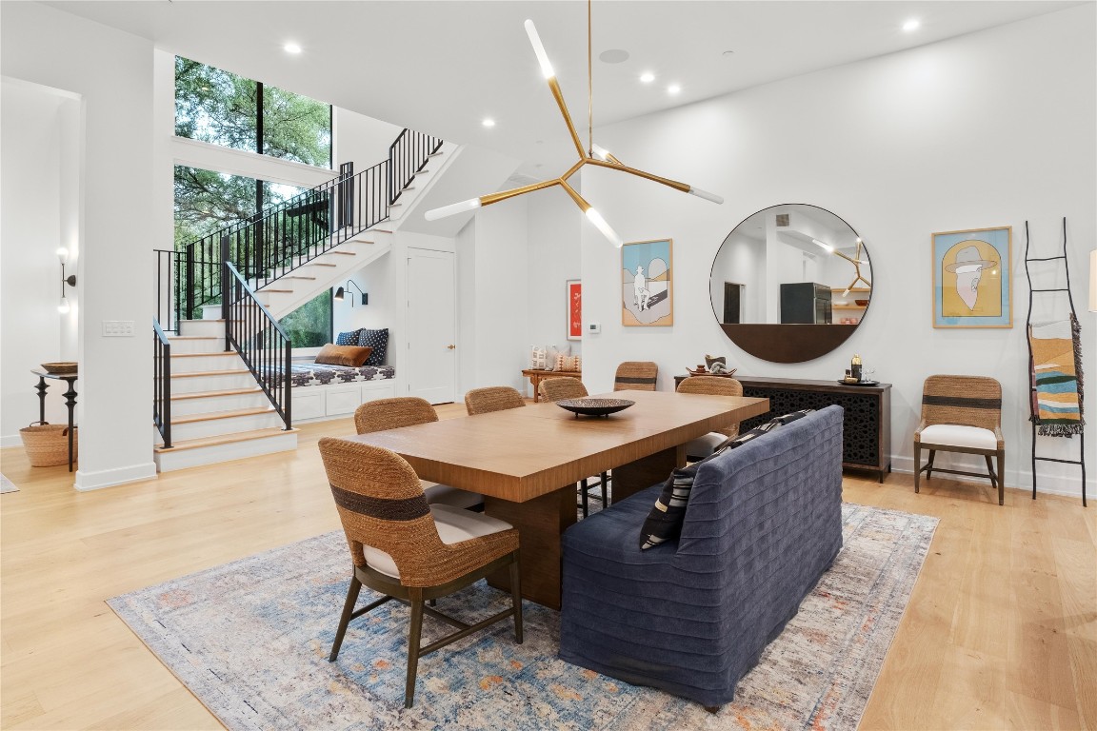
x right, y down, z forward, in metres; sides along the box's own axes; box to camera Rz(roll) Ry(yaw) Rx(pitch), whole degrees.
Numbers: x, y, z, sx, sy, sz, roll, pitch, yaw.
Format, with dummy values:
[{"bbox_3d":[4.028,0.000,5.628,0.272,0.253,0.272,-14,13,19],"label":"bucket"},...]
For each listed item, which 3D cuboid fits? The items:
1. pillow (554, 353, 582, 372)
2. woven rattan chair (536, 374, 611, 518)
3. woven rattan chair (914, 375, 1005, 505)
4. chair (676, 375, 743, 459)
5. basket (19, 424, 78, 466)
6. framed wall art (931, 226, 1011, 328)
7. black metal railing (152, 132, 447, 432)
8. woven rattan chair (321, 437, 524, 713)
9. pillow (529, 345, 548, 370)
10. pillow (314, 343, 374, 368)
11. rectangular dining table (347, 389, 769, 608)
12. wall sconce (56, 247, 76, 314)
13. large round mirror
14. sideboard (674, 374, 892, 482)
[{"bbox_3d":[0.345,-0.052,9.595,0.530,0.320,0.160,3,-10,38],"label":"pillow"},{"bbox_3d":[0.326,0.544,4.300,0.590,0.865,0.530,3,5,38],"label":"woven rattan chair"},{"bbox_3d":[3.161,0.530,4.426,0.530,0.865,0.600,3,5,38],"label":"woven rattan chair"},{"bbox_3d":[1.085,0.523,4.230,0.520,0.845,0.600,1,2,34],"label":"chair"},{"bbox_3d":[-4.420,0.711,5.220,0.500,0.340,0.500,2,2,39],"label":"basket"},{"bbox_3d":[3.327,-0.677,4.563,0.515,0.790,0.030,2,2,39],"label":"framed wall art"},{"bbox_3d":[-3.098,-1.425,7.544,2.700,4.000,2.900,3,5,38],"label":"black metal railing"},{"bbox_3d":[-0.480,0.679,2.224,0.530,0.865,0.580,3,5,38],"label":"woven rattan chair"},{"bbox_3d":[-0.167,-0.135,9.640,0.390,0.430,0.150,2,2,39],"label":"pillow"},{"bbox_3d":[-3.151,-0.160,8.996,0.820,0.380,0.200,1,-29,11],"label":"pillow"},{"bbox_3d":[0.299,0.660,3.303,1.070,0.760,2.630,3,5,38],"label":"rectangular dining table"},{"bbox_3d":[-4.810,-0.846,5.780,0.115,0.660,0.150,2,2,39],"label":"wall sconce"},{"bbox_3d":[2.216,-0.772,5.438,1.480,1.480,0.040,2,2,39],"label":"large round mirror"},{"bbox_3d":[2.093,0.520,5.350,1.820,0.768,0.460,3,5,38],"label":"sideboard"}]

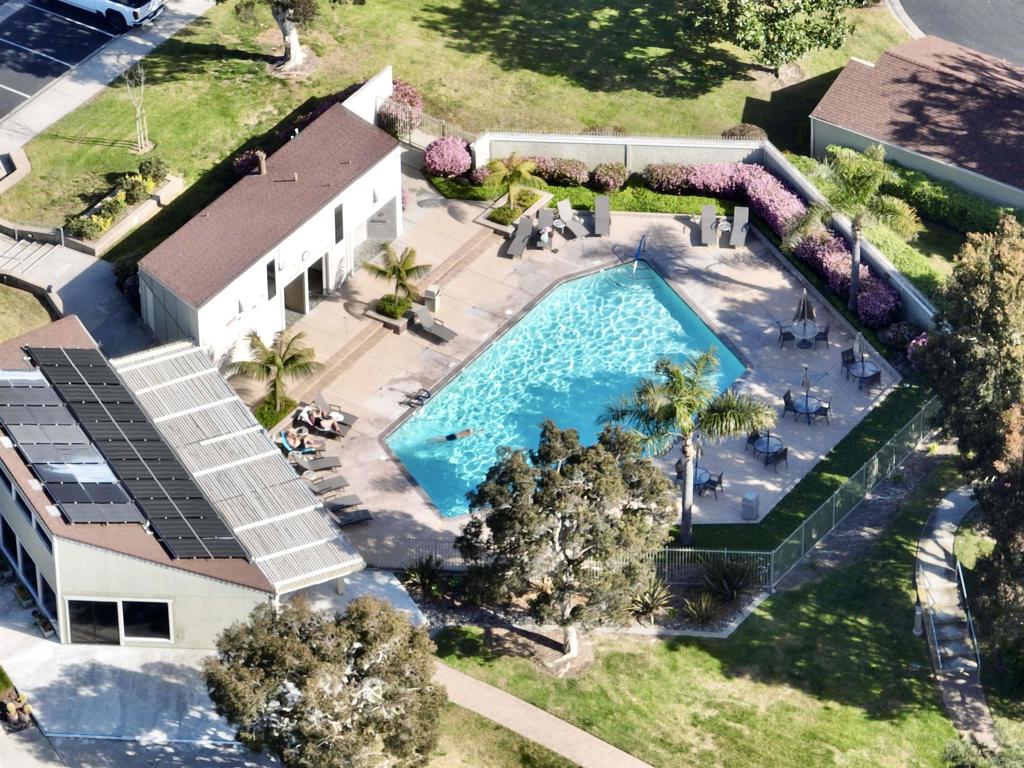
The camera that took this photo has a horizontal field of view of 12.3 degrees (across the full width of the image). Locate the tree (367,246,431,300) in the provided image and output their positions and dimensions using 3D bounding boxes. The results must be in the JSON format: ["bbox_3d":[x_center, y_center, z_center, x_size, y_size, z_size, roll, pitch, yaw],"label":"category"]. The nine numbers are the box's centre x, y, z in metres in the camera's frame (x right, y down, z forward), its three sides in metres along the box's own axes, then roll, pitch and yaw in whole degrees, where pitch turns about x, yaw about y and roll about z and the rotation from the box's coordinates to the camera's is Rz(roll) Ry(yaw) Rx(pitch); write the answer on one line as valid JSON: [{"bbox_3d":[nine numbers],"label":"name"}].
[{"bbox_3d":[-4.441,-3.982,184.235,2.450,2.400,2.350,-1,36,0],"label":"tree"}]

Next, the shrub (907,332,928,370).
[{"bbox_3d":[15.484,-1.187,179.433,1.350,1.350,1.350,0,36,0],"label":"shrub"}]

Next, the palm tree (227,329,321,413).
[{"bbox_3d":[-8.853,-0.241,178.500,3.450,3.150,3.300,-1,36,0],"label":"palm tree"}]

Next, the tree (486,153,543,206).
[{"bbox_3d":[0.016,-7.929,187.141,2.350,2.400,2.200,0,36,0],"label":"tree"}]

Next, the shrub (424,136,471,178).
[{"bbox_3d":[-2.607,-9.136,192.537,1.850,1.600,1.800,-1,36,0],"label":"shrub"}]

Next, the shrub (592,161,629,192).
[{"bbox_3d":[3.959,-8.340,191.425,1.430,1.250,1.400,-1,36,0],"label":"shrub"}]

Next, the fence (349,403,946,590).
[{"bbox_3d":[6.340,5.283,172.245,22.929,1.750,6.614,-13,37,-16],"label":"fence"}]

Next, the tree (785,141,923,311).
[{"bbox_3d":[13.101,-5.515,181.328,5.200,6.100,4.900,0,36,0],"label":"tree"}]

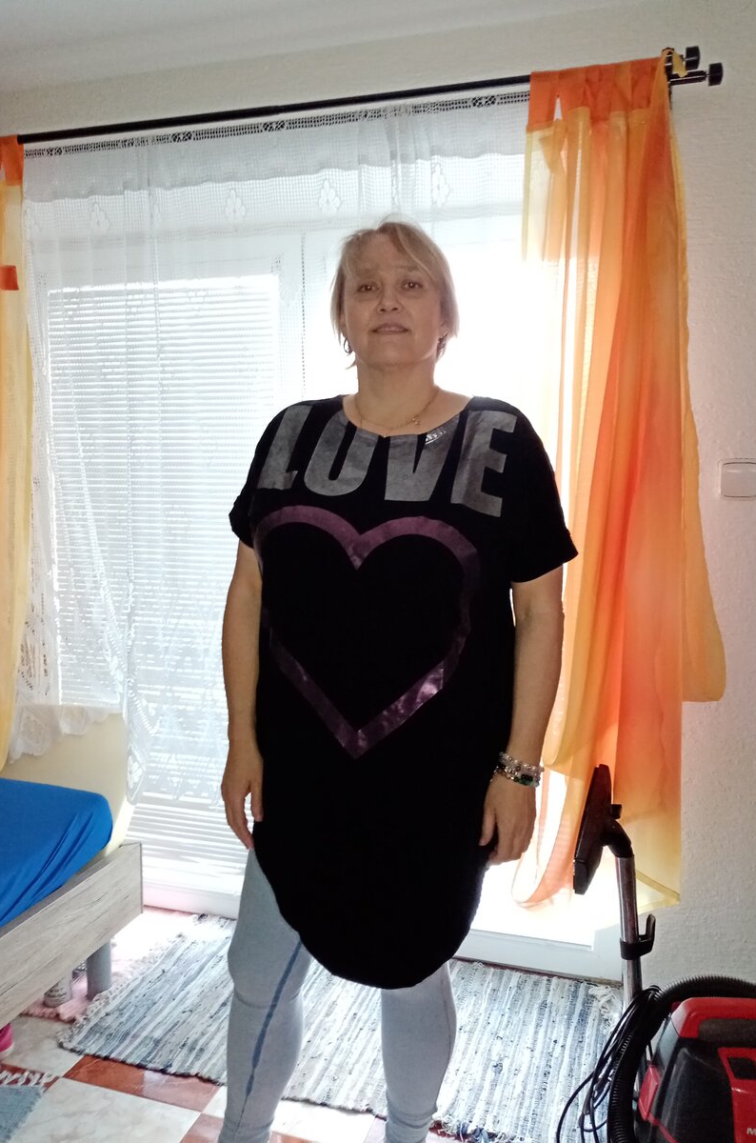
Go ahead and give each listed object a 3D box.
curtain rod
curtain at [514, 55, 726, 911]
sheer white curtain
[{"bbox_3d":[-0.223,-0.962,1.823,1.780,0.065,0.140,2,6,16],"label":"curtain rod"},{"bbox_3d":[0.487,-0.124,1.692,0.395,1.675,0.150,2,6,16],"label":"curtain"},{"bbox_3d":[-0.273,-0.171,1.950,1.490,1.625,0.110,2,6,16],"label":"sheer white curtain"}]

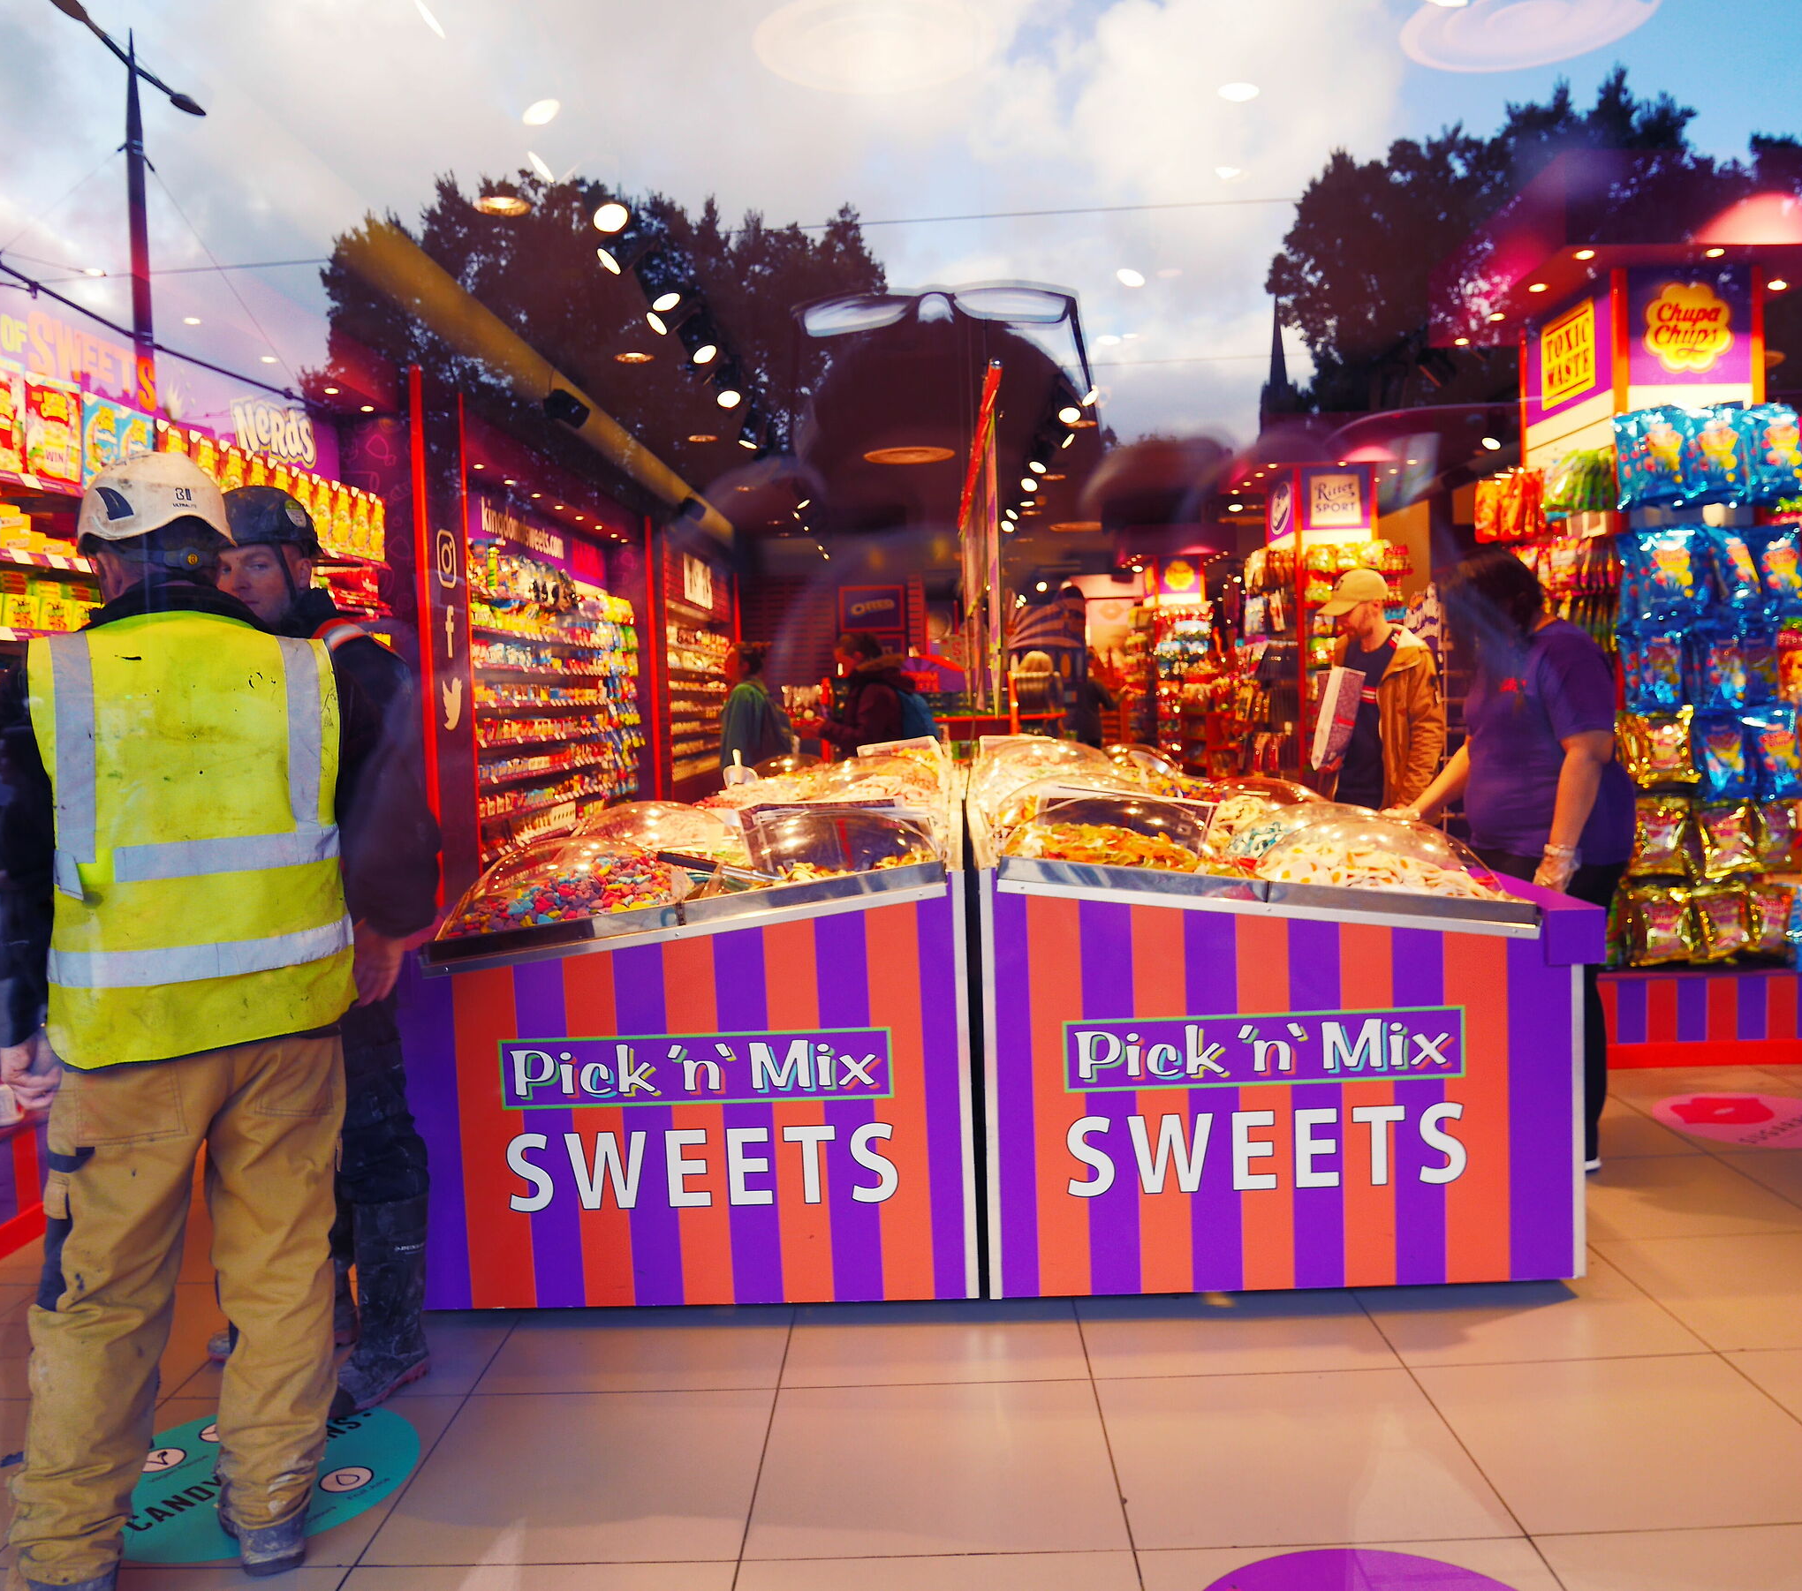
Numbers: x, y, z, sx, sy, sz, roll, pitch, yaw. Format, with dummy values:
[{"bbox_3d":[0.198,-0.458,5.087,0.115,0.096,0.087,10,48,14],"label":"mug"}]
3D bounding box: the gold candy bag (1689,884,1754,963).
[{"bbox_3d":[2.761,0.429,4.946,0.210,0.265,0.090,-2,4,8],"label":"gold candy bag"}]

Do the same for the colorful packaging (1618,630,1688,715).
[{"bbox_3d":[2.538,-0.430,4.963,0.210,0.300,0.090,-2,4,8],"label":"colorful packaging"}]

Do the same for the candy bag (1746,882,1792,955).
[{"bbox_3d":[2.887,0.414,4.896,0.165,0.245,0.085,-2,4,1],"label":"candy bag"}]

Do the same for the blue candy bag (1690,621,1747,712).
[{"bbox_3d":[2.683,-0.423,4.817,0.190,0.295,0.090,-2,4,1],"label":"blue candy bag"}]

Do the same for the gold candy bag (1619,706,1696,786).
[{"bbox_3d":[2.531,-0.161,4.921,0.225,0.260,0.090,-2,4,8],"label":"gold candy bag"}]

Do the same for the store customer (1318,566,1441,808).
[{"bbox_3d":[1.844,0.013,5.628,0.380,1.750,0.500,-4,4,-27],"label":"store customer"}]

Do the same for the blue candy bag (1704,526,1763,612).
[{"bbox_3d":[2.709,-0.732,4.777,0.205,0.290,0.090,-2,4,1],"label":"blue candy bag"}]

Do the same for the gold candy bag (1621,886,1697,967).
[{"bbox_3d":[2.551,0.440,4.951,0.220,0.270,0.090,-2,4,8],"label":"gold candy bag"}]

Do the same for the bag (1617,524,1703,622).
[{"bbox_3d":[2.465,-0.719,4.763,0.250,0.310,0.100,-2,4,1],"label":"bag"}]

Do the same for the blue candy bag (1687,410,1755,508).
[{"bbox_3d":[2.717,-1.127,4.882,0.215,0.325,0.090,-2,4,8],"label":"blue candy bag"}]

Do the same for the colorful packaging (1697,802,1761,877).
[{"bbox_3d":[2.783,0.148,4.946,0.205,0.260,0.090,-2,4,8],"label":"colorful packaging"}]

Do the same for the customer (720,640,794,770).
[{"bbox_3d":[-0.798,-0.033,8.334,0.380,1.680,0.460,-2,4,7],"label":"customer"}]

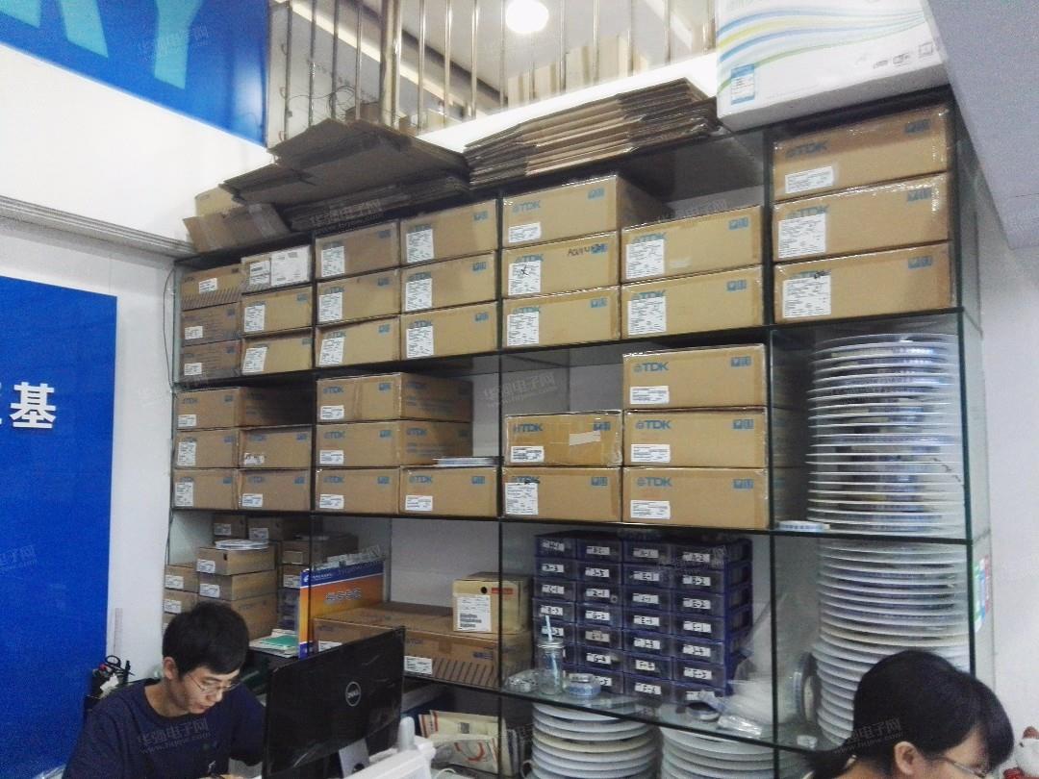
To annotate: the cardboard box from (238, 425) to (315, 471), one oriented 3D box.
[{"bbox_3d":[-0.713,0.205,2.948,0.355,0.136,0.353,-3,-5,34],"label":"cardboard box"}]

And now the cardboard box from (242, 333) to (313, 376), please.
[{"bbox_3d":[-0.723,-0.110,2.977,0.355,0.128,0.353,-3,-5,34],"label":"cardboard box"}]

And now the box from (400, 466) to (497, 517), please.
[{"bbox_3d":[-0.106,0.301,2.528,0.353,0.137,0.353,-4,-6,34],"label":"box"}]

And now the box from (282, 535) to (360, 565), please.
[{"bbox_3d":[-0.692,0.562,2.932,0.185,0.084,0.188,-2,-5,27],"label":"box"}]

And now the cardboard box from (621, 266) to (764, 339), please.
[{"bbox_3d":[0.505,-0.190,2.147,0.353,0.137,0.353,-4,-6,34],"label":"cardboard box"}]

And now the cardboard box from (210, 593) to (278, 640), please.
[{"bbox_3d":[-1.003,0.802,3.006,0.187,0.136,0.198,-4,-6,34],"label":"cardboard box"}]

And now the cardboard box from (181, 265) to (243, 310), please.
[{"bbox_3d":[-1.015,-0.358,3.200,0.346,0.137,0.353,-4,-6,34],"label":"cardboard box"}]

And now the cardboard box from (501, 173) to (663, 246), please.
[{"bbox_3d":[0.201,-0.458,2.373,0.355,0.136,0.353,-3,-5,34],"label":"cardboard box"}]

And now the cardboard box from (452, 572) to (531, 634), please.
[{"bbox_3d":[-0.059,0.628,2.489,0.202,0.143,0.206,-2,-4,19],"label":"cardboard box"}]

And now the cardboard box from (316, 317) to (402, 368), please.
[{"bbox_3d":[-0.406,-0.132,2.763,0.355,0.136,0.353,-3,-5,34],"label":"cardboard box"}]

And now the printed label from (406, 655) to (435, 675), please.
[{"bbox_3d":[-0.288,0.787,2.398,0.105,0.042,0.002,-4,-6,34],"label":"printed label"}]

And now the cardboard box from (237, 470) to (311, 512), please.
[{"bbox_3d":[-0.717,0.348,2.947,0.353,0.137,0.353,-4,-6,34],"label":"cardboard box"}]

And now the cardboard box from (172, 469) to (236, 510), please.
[{"bbox_3d":[-1.017,0.366,3.132,0.353,0.137,0.353,-4,-6,34],"label":"cardboard box"}]

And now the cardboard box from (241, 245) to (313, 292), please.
[{"bbox_3d":[-0.731,-0.392,3.002,0.355,0.133,0.353,-3,-5,34],"label":"cardboard box"}]

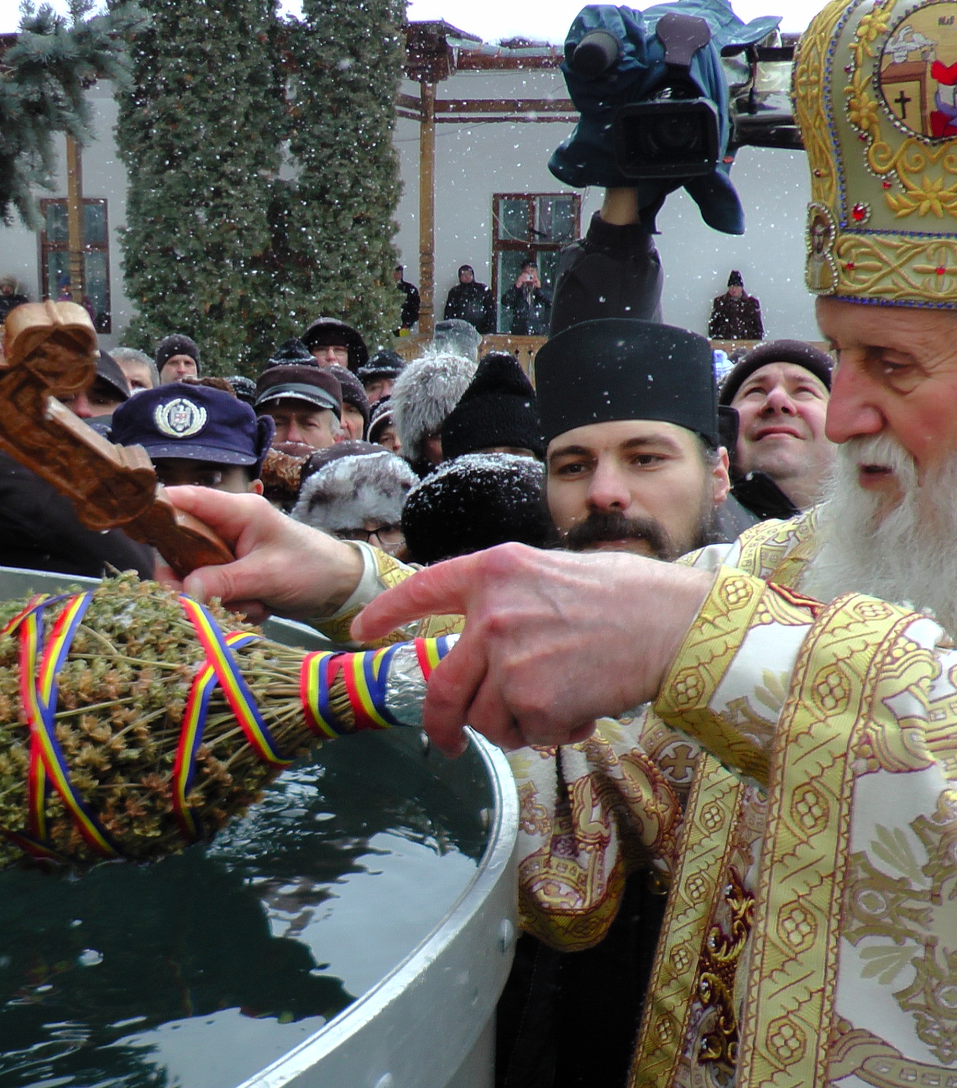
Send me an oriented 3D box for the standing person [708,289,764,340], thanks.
[{"bbox_3d":[2.840,-2.151,16.822,0.600,1.750,0.380,2,8,10],"label":"standing person"}]

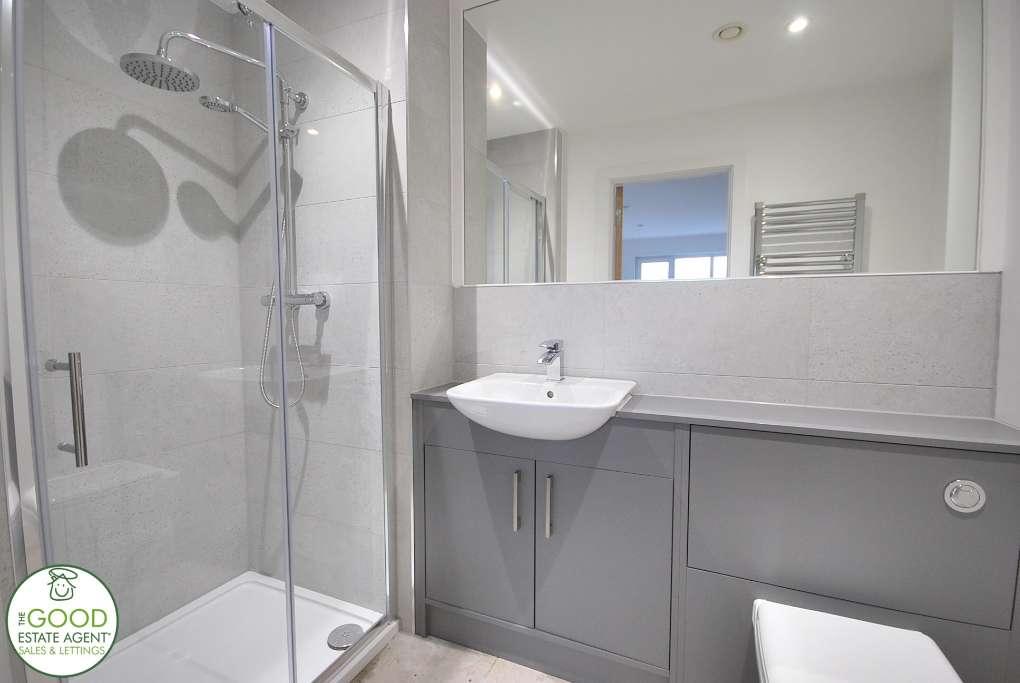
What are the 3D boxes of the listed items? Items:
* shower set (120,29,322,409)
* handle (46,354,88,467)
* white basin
[{"bbox_3d":[-0.893,-0.346,1.390,0.425,1.220,0.475,1,4,22],"label":"shower set"},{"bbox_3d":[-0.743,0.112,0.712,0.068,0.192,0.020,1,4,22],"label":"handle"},{"bbox_3d":[0.099,0.221,1.298,0.505,0.157,0.455,1,4,22],"label":"white basin"}]

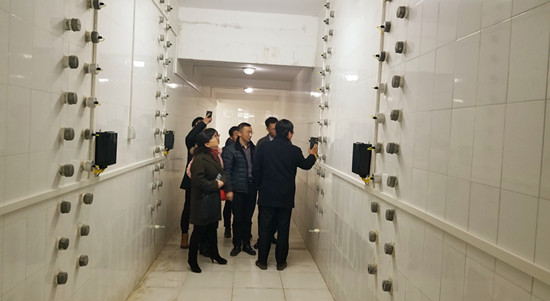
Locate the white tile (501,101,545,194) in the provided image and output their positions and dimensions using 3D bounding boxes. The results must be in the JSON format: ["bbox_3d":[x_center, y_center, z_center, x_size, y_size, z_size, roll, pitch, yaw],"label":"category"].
[{"bbox_3d":[0.828,-0.009,1.381,0.010,0.303,0.198,2,3,-4],"label":"white tile"}]

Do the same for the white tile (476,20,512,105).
[{"bbox_3d":[0.828,-0.323,1.561,0.010,0.303,0.198,2,3,-4],"label":"white tile"}]

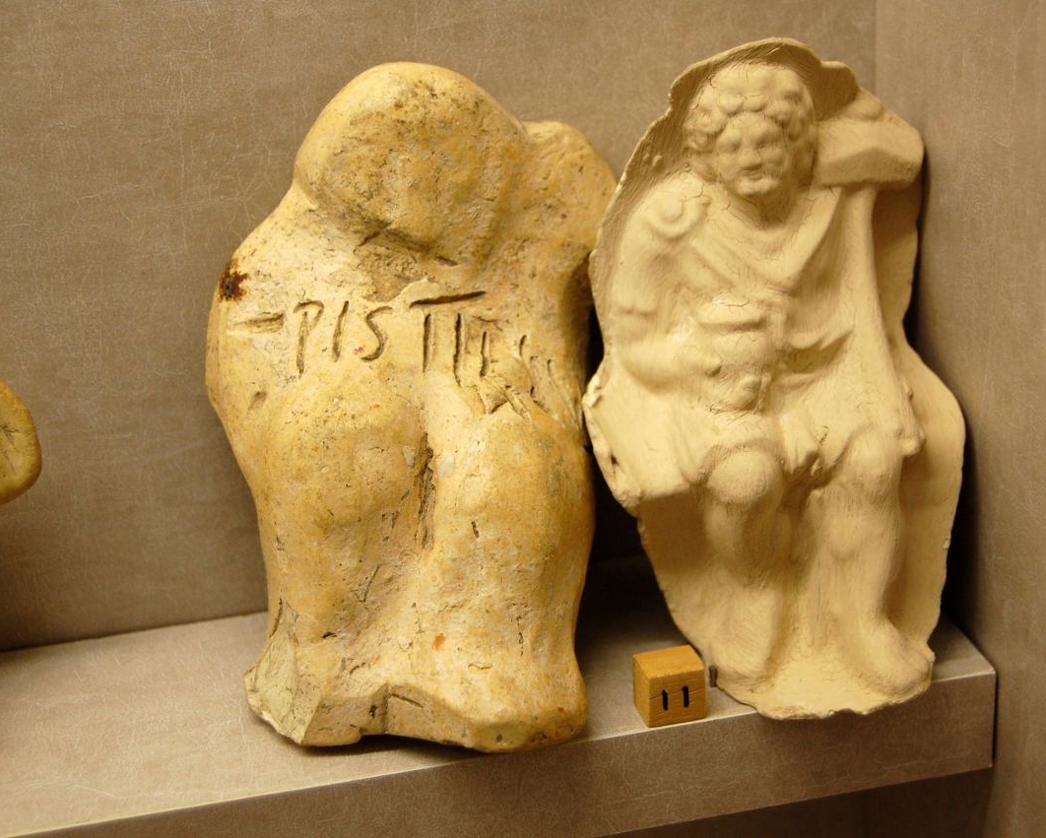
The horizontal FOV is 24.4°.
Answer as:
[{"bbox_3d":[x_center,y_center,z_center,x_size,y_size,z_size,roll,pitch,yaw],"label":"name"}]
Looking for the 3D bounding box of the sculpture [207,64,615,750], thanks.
[{"bbox_3d":[-0.027,-0.010,0.612,0.100,0.168,0.068,-3,14,0],"label":"sculpture"}]

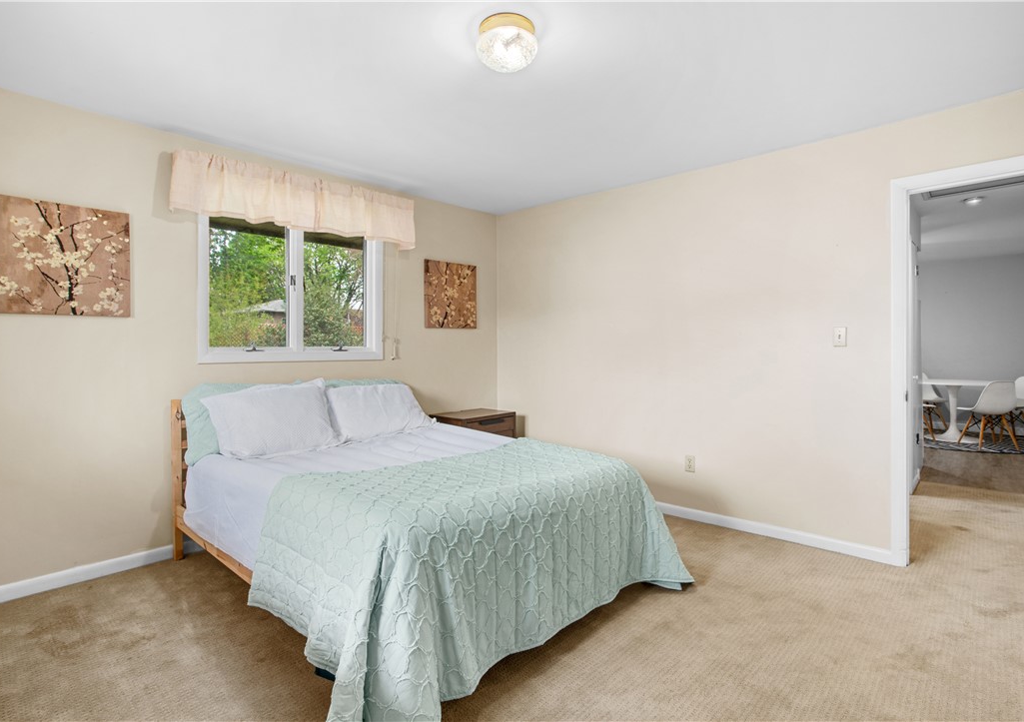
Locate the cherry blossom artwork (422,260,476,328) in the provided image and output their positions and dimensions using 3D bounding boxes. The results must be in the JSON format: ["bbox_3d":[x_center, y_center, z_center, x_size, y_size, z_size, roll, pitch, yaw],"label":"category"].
[{"bbox_3d":[-0.519,-0.555,4.350,0.030,0.555,0.555,2,3,44],"label":"cherry blossom artwork"}]

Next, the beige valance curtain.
[{"bbox_3d":[-1.342,-1.026,3.426,0.120,0.355,1.590,2,3,44],"label":"beige valance curtain"}]

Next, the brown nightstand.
[{"bbox_3d":[-0.320,0.764,4.284,0.405,0.640,0.585,2,3,44],"label":"brown nightstand"}]

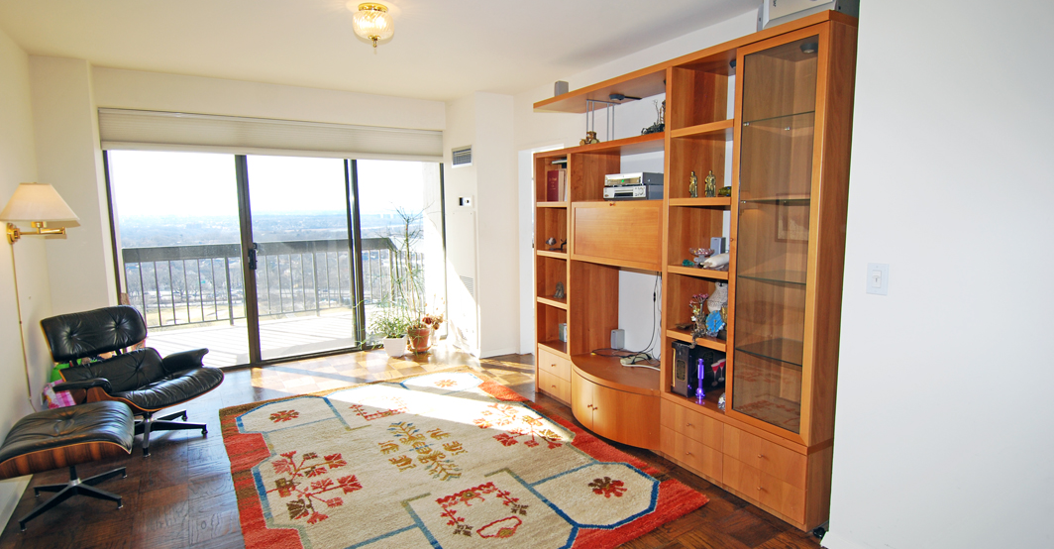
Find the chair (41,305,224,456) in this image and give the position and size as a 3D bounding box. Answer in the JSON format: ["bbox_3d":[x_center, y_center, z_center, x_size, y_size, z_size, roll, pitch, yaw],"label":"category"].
[{"bbox_3d":[-2.395,0.628,3.292,0.820,0.820,0.830,1,7,14],"label":"chair"}]

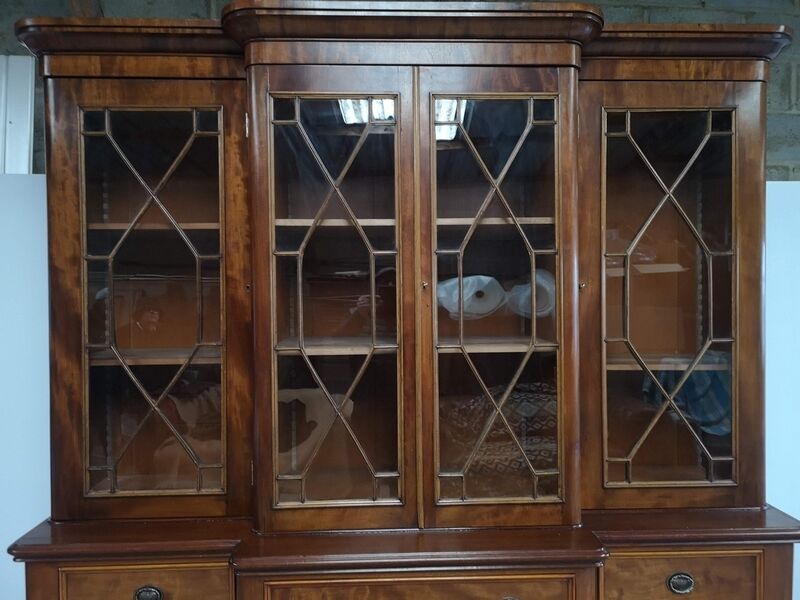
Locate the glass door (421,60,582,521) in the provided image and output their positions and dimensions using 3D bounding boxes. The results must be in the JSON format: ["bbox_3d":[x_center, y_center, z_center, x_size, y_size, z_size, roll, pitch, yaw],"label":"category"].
[{"bbox_3d":[0.272,-0.007,1.716,0.443,1.251,0.035,-1,1,-2],"label":"glass door"}]

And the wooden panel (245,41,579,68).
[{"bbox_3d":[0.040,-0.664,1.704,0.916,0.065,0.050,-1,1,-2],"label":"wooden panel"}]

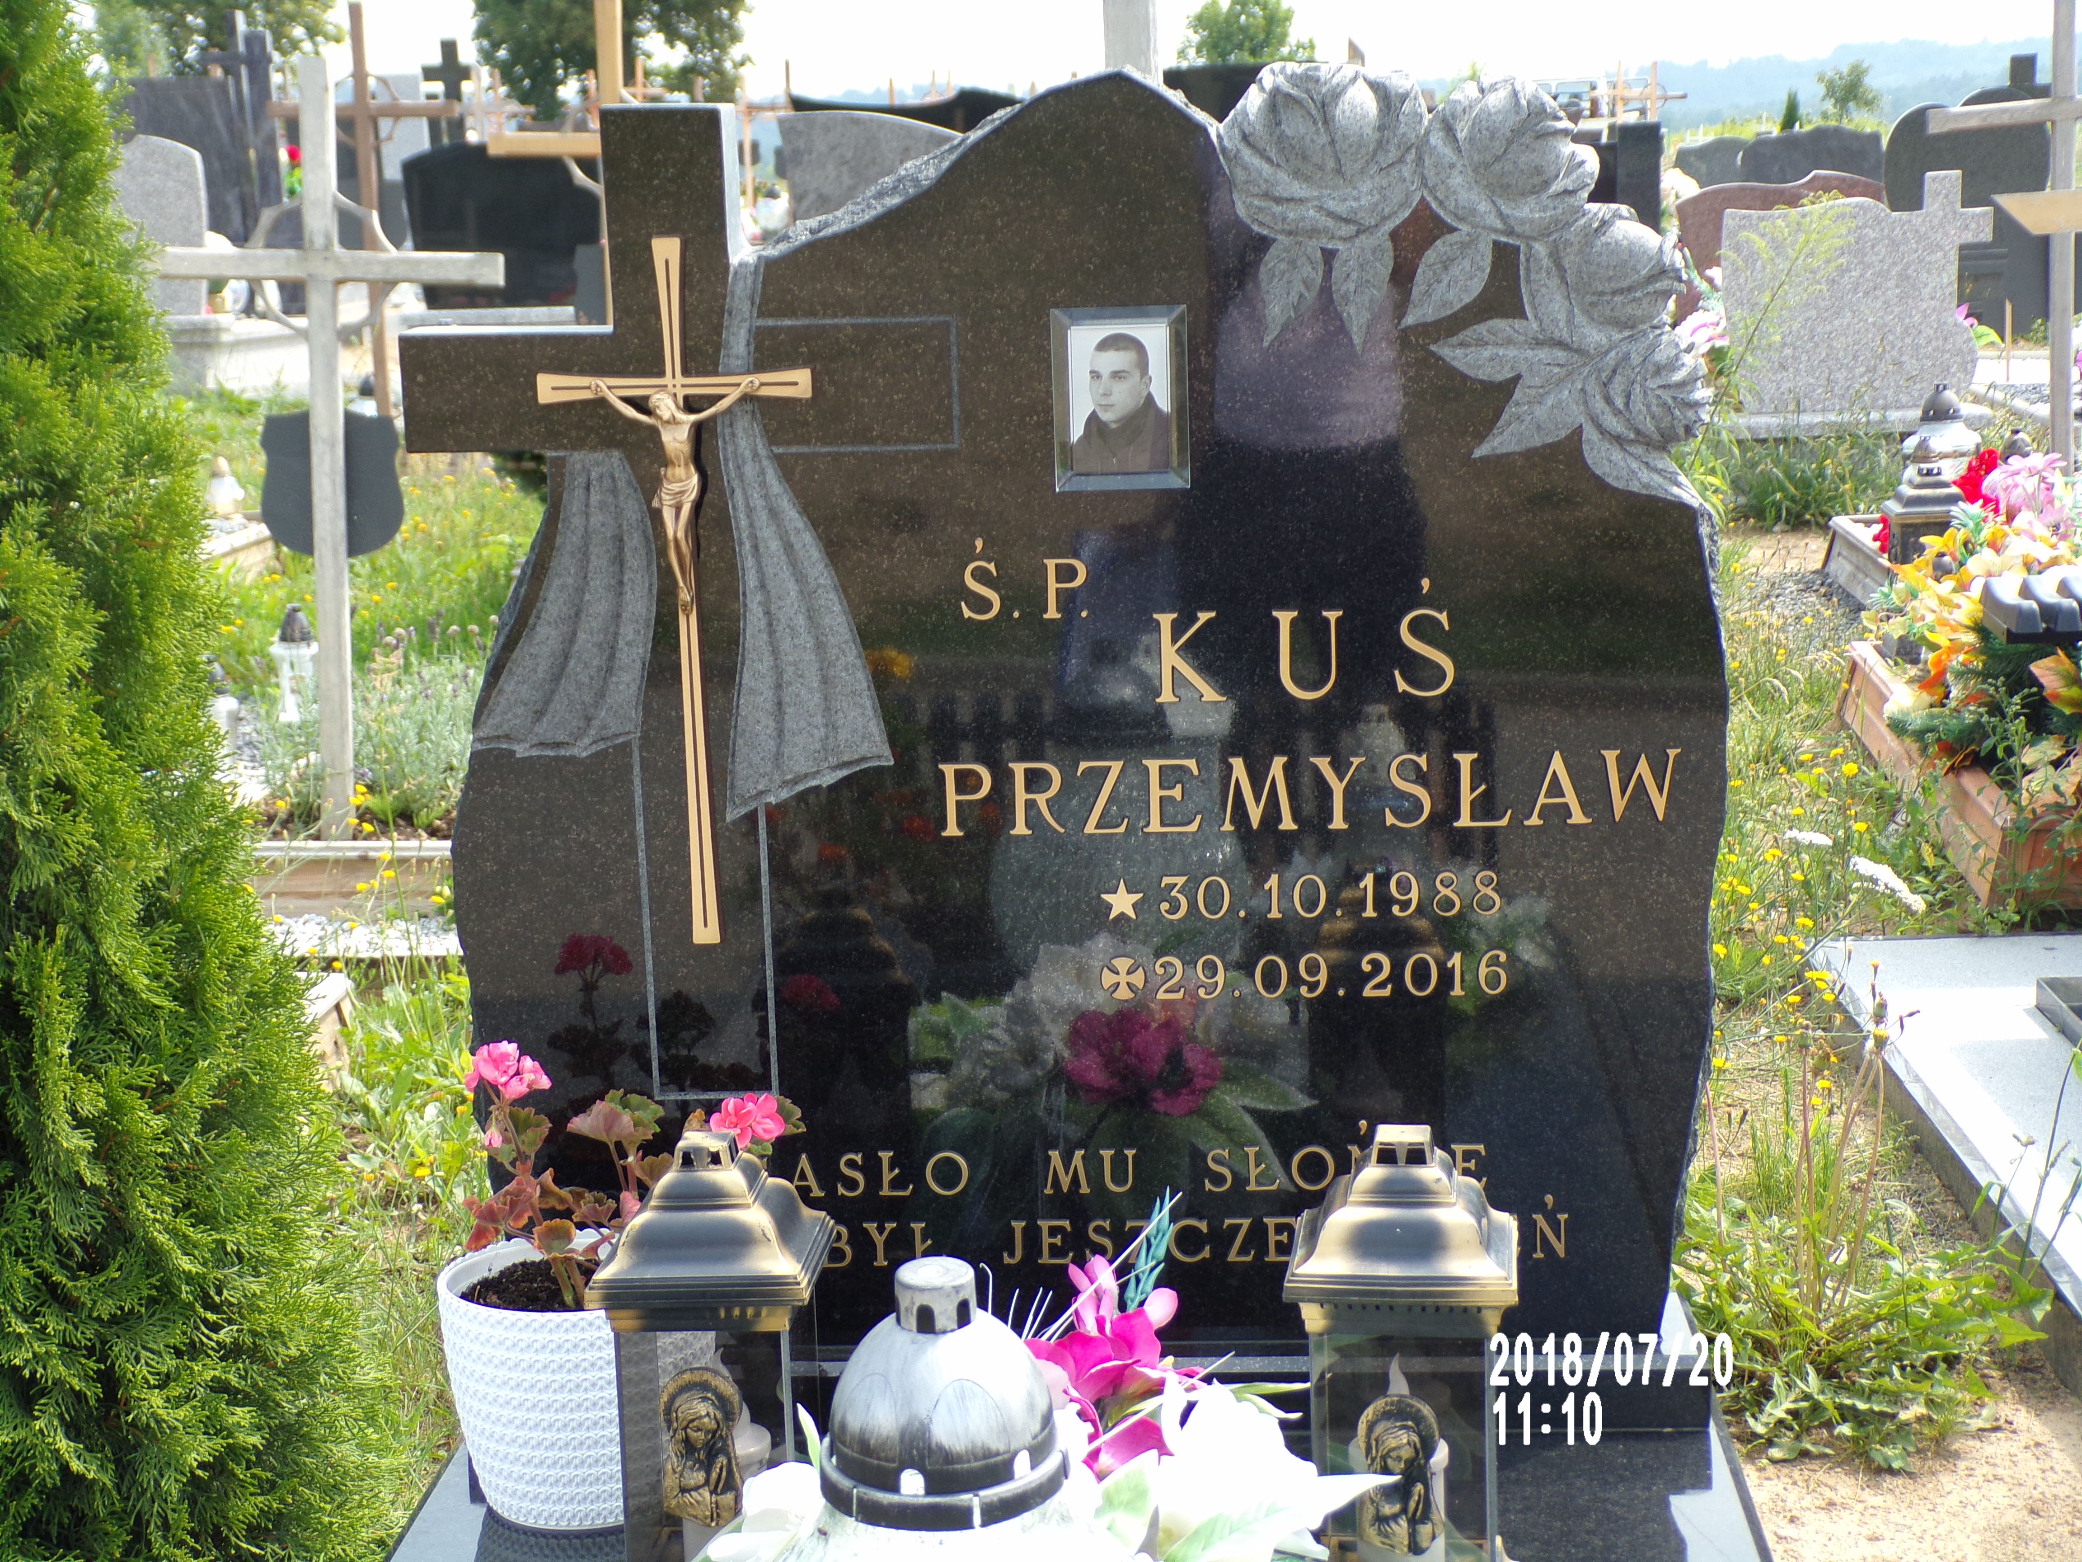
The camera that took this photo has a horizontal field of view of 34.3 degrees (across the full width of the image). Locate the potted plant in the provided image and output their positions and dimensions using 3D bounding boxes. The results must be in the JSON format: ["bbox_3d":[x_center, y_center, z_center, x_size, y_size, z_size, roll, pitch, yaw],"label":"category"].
[{"bbox_3d":[-0.315,0.363,2.521,0.281,0.354,0.235,-1,11,4],"label":"potted plant"}]

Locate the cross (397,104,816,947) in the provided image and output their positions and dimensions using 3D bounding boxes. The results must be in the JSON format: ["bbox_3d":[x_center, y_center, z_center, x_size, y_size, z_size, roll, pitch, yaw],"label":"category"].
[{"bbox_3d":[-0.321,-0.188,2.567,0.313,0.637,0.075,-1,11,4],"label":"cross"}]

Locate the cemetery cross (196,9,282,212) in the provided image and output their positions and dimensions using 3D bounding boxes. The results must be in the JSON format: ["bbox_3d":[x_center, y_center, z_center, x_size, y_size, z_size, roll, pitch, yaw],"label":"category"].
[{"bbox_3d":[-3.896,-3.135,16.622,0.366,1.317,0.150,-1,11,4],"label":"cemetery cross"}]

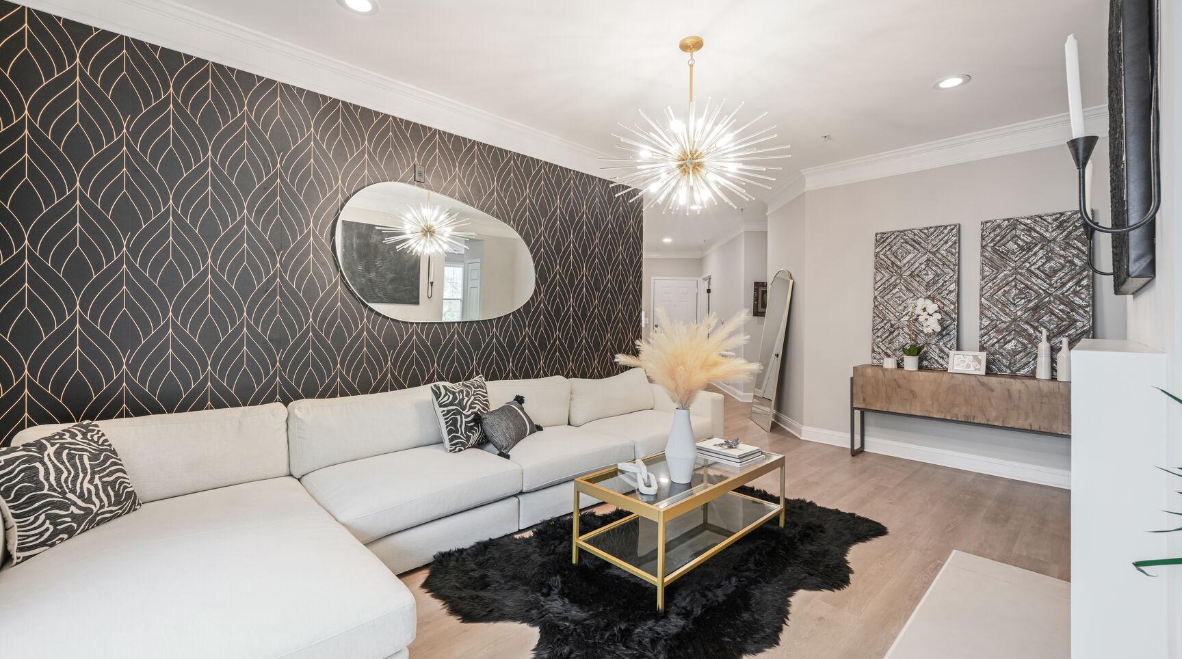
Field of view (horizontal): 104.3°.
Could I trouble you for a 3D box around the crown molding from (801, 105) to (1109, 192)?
[{"bbox_3d":[2.914,-1.486,3.913,0.155,0.175,2.160,-1,2,-45],"label":"crown molding"}]

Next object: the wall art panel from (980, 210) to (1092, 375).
[{"bbox_3d":[3.358,-0.247,3.490,0.035,1.220,0.610,3,-1,-45],"label":"wall art panel"}]

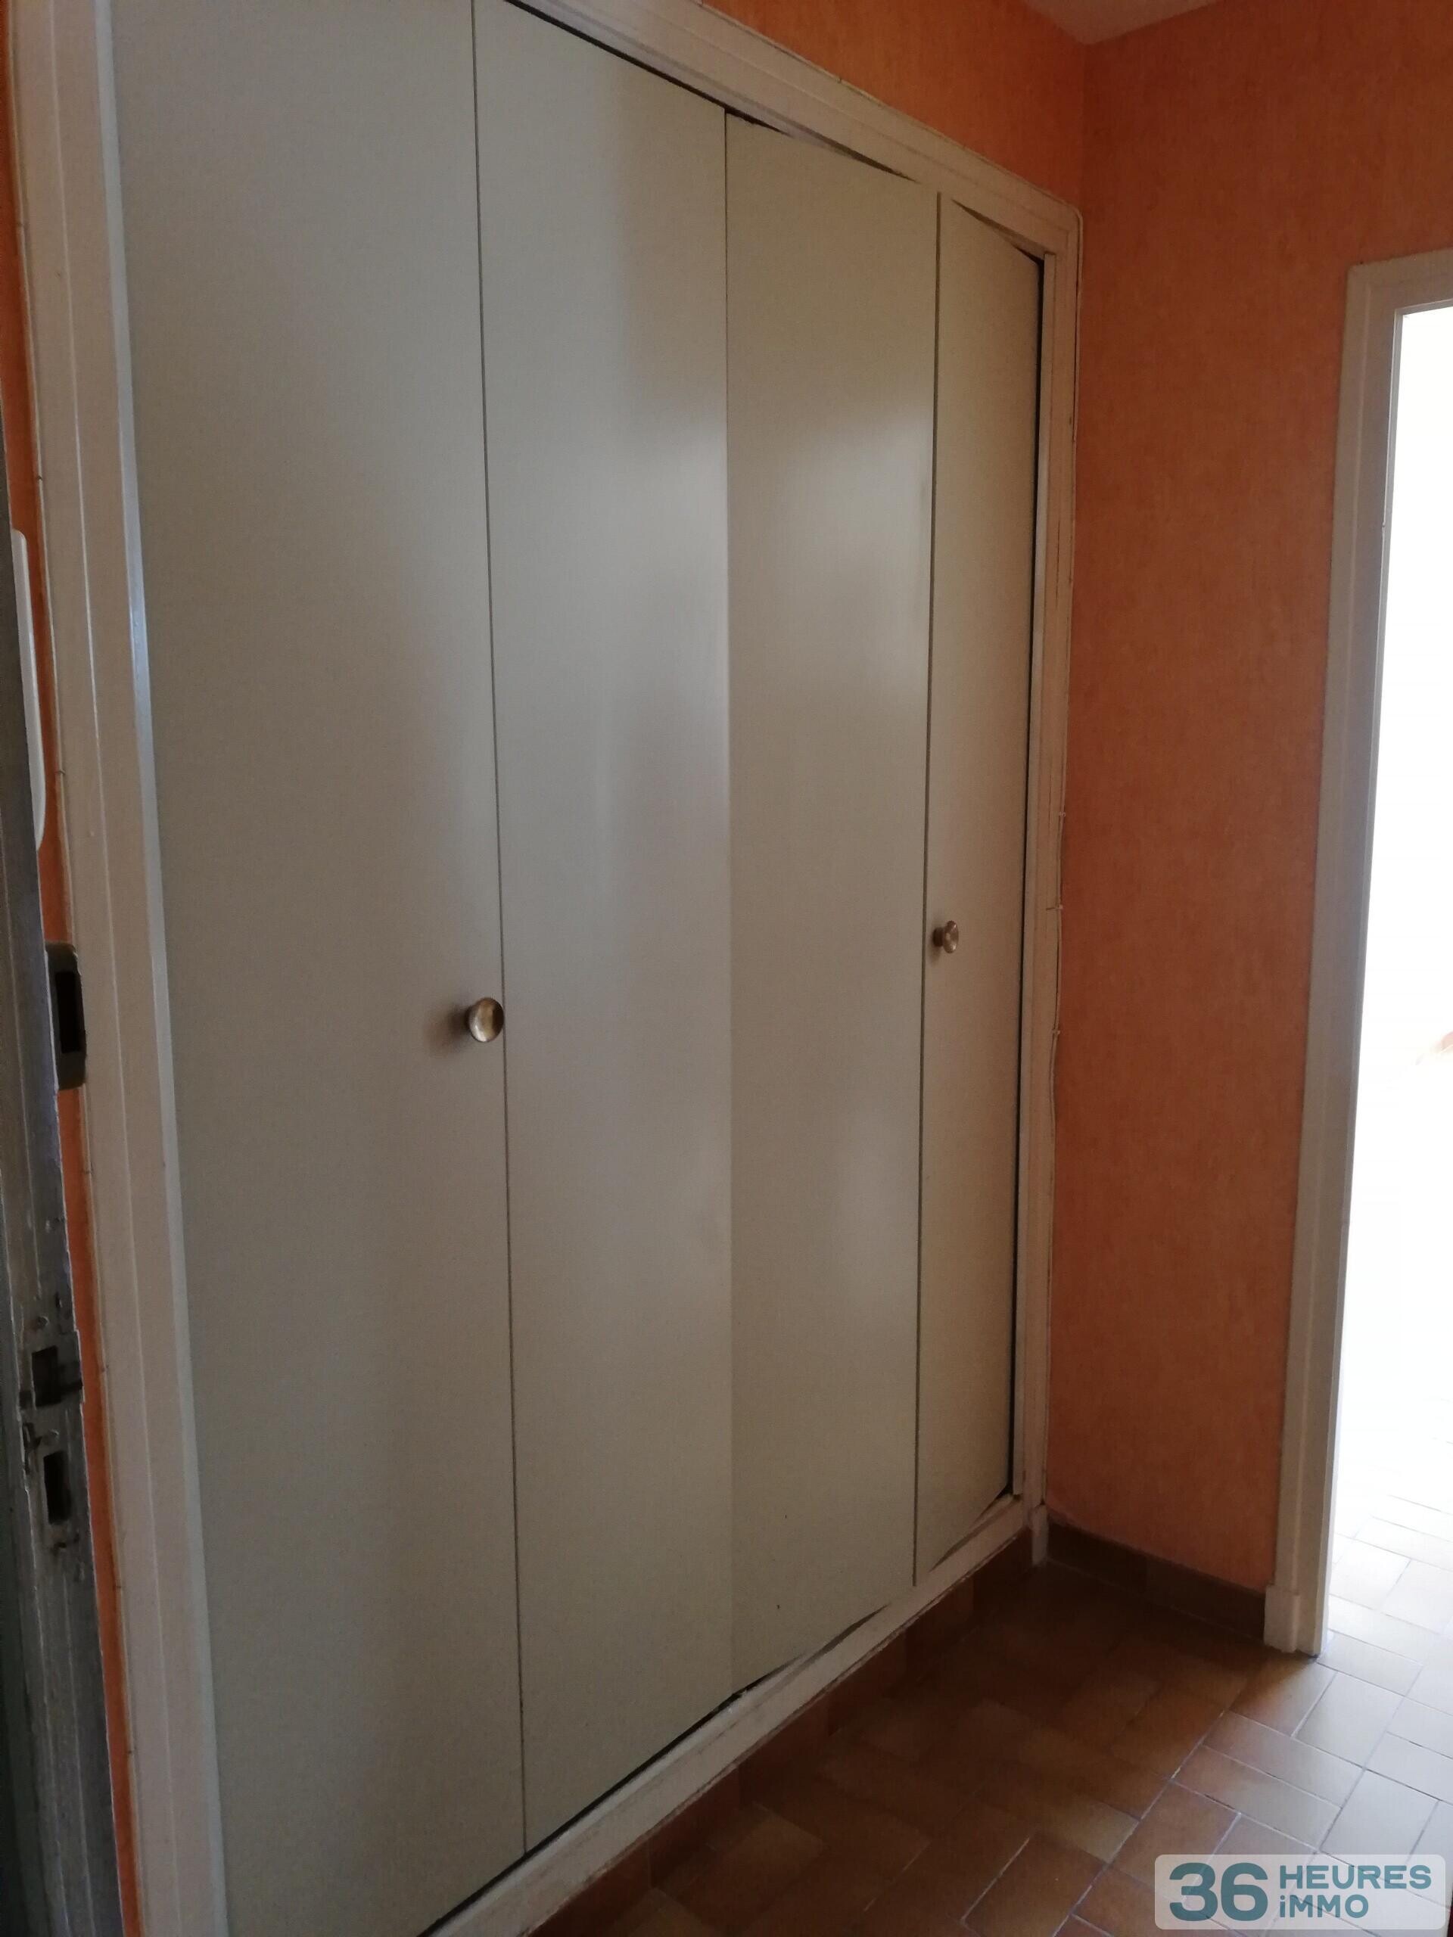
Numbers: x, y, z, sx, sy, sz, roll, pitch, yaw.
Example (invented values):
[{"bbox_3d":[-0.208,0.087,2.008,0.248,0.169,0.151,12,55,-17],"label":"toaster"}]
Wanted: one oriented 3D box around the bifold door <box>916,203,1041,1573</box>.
[{"bbox_3d":[0.374,-0.065,2.214,0.032,1.983,0.366,5,10,32],"label":"bifold door"}]

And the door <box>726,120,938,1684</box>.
[{"bbox_3d":[0.138,-0.024,1.944,0.371,1.983,0.030,-8,11,-41],"label":"door"}]

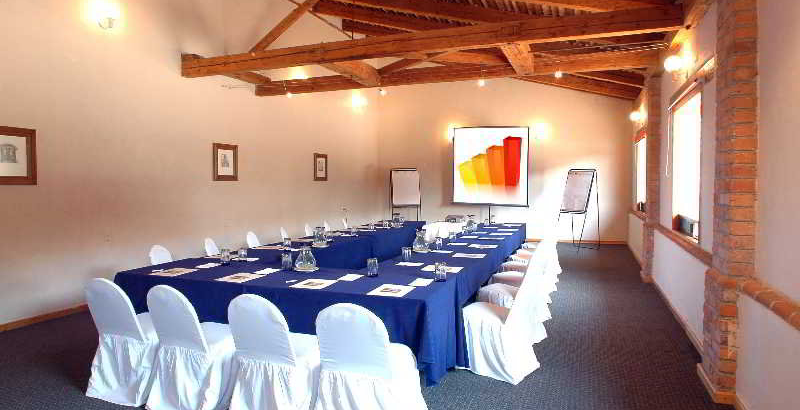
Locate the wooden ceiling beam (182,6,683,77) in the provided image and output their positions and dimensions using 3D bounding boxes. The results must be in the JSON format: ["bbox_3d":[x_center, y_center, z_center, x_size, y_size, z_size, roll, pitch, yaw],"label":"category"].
[{"bbox_3d":[-0.191,-2.055,6.127,6.770,0.260,0.190,1,3,21],"label":"wooden ceiling beam"}]

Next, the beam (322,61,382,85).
[{"bbox_3d":[-0.699,-2.129,7.284,0.170,0.270,1.580,1,3,21],"label":"beam"}]

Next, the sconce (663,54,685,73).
[{"bbox_3d":[3.105,-1.601,5.267,0.231,0.223,0.198,1,3,21],"label":"sconce"}]

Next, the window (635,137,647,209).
[{"bbox_3d":[4.893,-0.635,9.455,0.120,1.460,1.420,1,3,21],"label":"window"}]

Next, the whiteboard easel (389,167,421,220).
[{"bbox_3d":[0.157,0.015,12.279,0.750,1.880,0.800,0,3,-4],"label":"whiteboard easel"}]

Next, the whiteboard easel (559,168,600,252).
[{"bbox_3d":[4.078,0.108,10.776,0.850,1.850,0.720,-2,4,-35],"label":"whiteboard easel"}]

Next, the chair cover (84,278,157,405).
[{"bbox_3d":[-2.034,0.976,3.686,0.520,0.925,0.650,1,3,21],"label":"chair cover"}]

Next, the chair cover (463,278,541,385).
[{"bbox_3d":[0.861,0.952,4.041,0.650,0.925,0.520,3,4,39],"label":"chair cover"}]

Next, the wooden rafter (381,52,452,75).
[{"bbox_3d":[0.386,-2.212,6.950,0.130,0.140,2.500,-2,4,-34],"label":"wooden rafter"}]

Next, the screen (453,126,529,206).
[{"bbox_3d":[2.435,-1.035,12.569,1.996,2.095,0.058,1,3,21],"label":"screen"}]

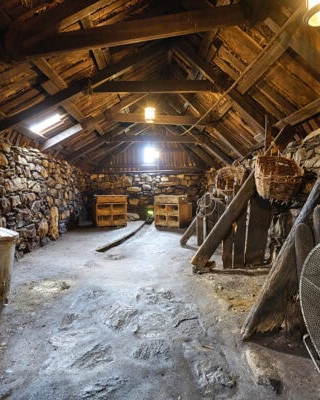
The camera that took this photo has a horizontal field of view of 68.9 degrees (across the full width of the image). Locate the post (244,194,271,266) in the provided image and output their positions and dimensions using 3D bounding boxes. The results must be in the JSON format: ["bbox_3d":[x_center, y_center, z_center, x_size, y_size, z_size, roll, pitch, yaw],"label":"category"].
[{"bbox_3d":[1.463,0.458,3.500,0.380,1.100,0.070,0,0,-10],"label":"post"}]

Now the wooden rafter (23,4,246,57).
[{"bbox_3d":[-0.408,-2.180,3.025,2.950,0.240,0.120,-3,0,7],"label":"wooden rafter"}]

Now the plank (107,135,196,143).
[{"bbox_3d":[-0.324,-2.089,7.950,3.100,0.250,0.140,0,0,0],"label":"plank"}]

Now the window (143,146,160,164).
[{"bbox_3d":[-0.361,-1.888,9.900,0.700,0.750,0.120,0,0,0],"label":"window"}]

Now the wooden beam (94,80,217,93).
[{"bbox_3d":[-0.090,-2.256,4.650,2.500,0.210,0.110,0,0,0],"label":"wooden beam"}]

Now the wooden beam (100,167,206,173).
[{"bbox_3d":[-0.357,-1.281,9.800,4.500,0.220,0.170,0,0,0],"label":"wooden beam"}]

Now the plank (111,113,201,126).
[{"bbox_3d":[-0.096,-2.208,6.400,2.600,0.260,0.130,0,0,0],"label":"plank"}]

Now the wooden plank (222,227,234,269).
[{"bbox_3d":[0.998,0.678,3.400,0.180,0.660,0.045,0,0,-10],"label":"wooden plank"}]

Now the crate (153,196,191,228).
[{"bbox_3d":[0.500,0.420,9.050,1.070,1.150,0.850,0,0,32],"label":"crate"}]

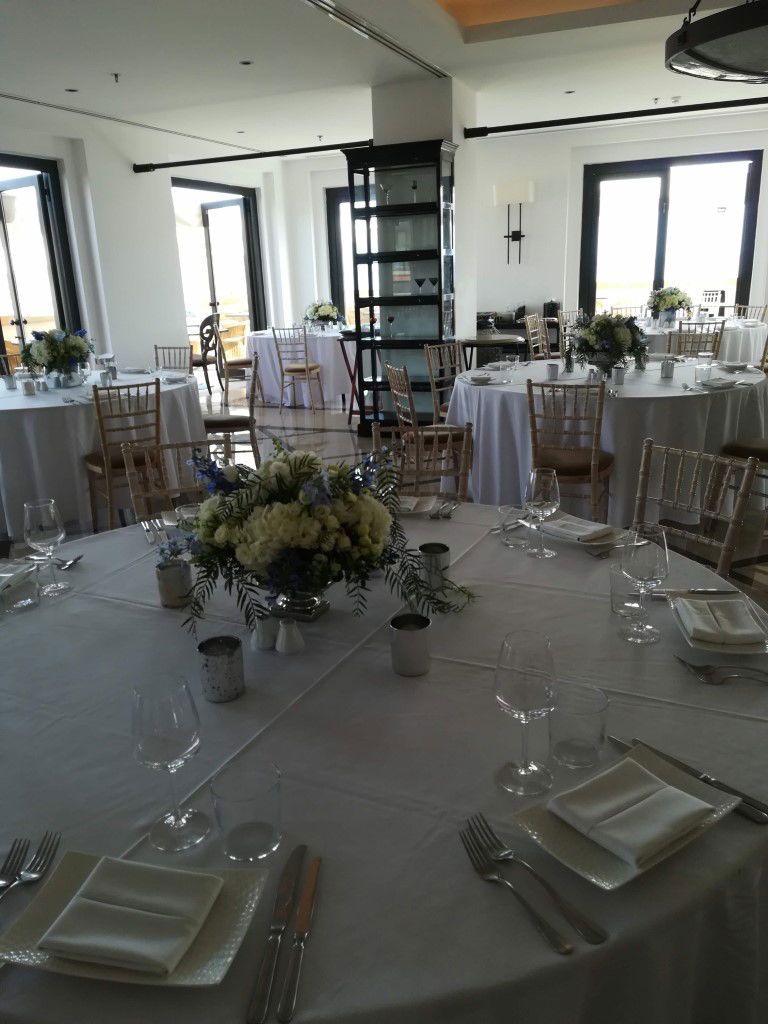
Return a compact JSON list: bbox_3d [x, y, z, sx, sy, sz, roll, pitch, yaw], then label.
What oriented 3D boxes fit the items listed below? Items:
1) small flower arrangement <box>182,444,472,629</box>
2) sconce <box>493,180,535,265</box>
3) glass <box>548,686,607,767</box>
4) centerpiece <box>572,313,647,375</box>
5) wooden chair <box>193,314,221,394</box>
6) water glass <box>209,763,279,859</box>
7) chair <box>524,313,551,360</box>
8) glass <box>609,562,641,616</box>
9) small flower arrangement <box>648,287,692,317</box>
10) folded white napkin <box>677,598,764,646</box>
[{"bbox_3d":[-0.117,0.033,1.623,0.560,0.355,0.440,-2,17,0],"label":"small flower arrangement"},{"bbox_3d":[1.669,-3.714,9.897,0.523,1.009,0.160,5,19,22],"label":"sconce"},{"bbox_3d":[0.283,0.316,1.132,0.083,0.094,0.083,6,19,23],"label":"glass"},{"bbox_3d":[1.446,-1.074,4.908,0.475,0.385,0.450,-2,17,0],"label":"centerpiece"},{"bbox_3d":[-2.382,-2.043,10.014,0.520,0.980,0.470,6,19,24],"label":"wooden chair"},{"bbox_3d":[-0.171,0.378,0.974,0.085,0.090,0.085,-2,17,0],"label":"water glass"},{"bbox_3d":[1.845,-1.771,8.685,0.430,0.900,0.400,7,20,28],"label":"chair"},{"bbox_3d":[0.508,0.161,1.584,0.084,0.090,0.084,-2,17,0],"label":"glass"},{"bbox_3d":[3.190,-2.308,8.580,0.480,0.400,0.460,-2,17,0],"label":"small flower arrangement"},{"bbox_3d":[0.647,0.210,1.482,0.135,0.033,0.152,0,17,7],"label":"folded white napkin"}]

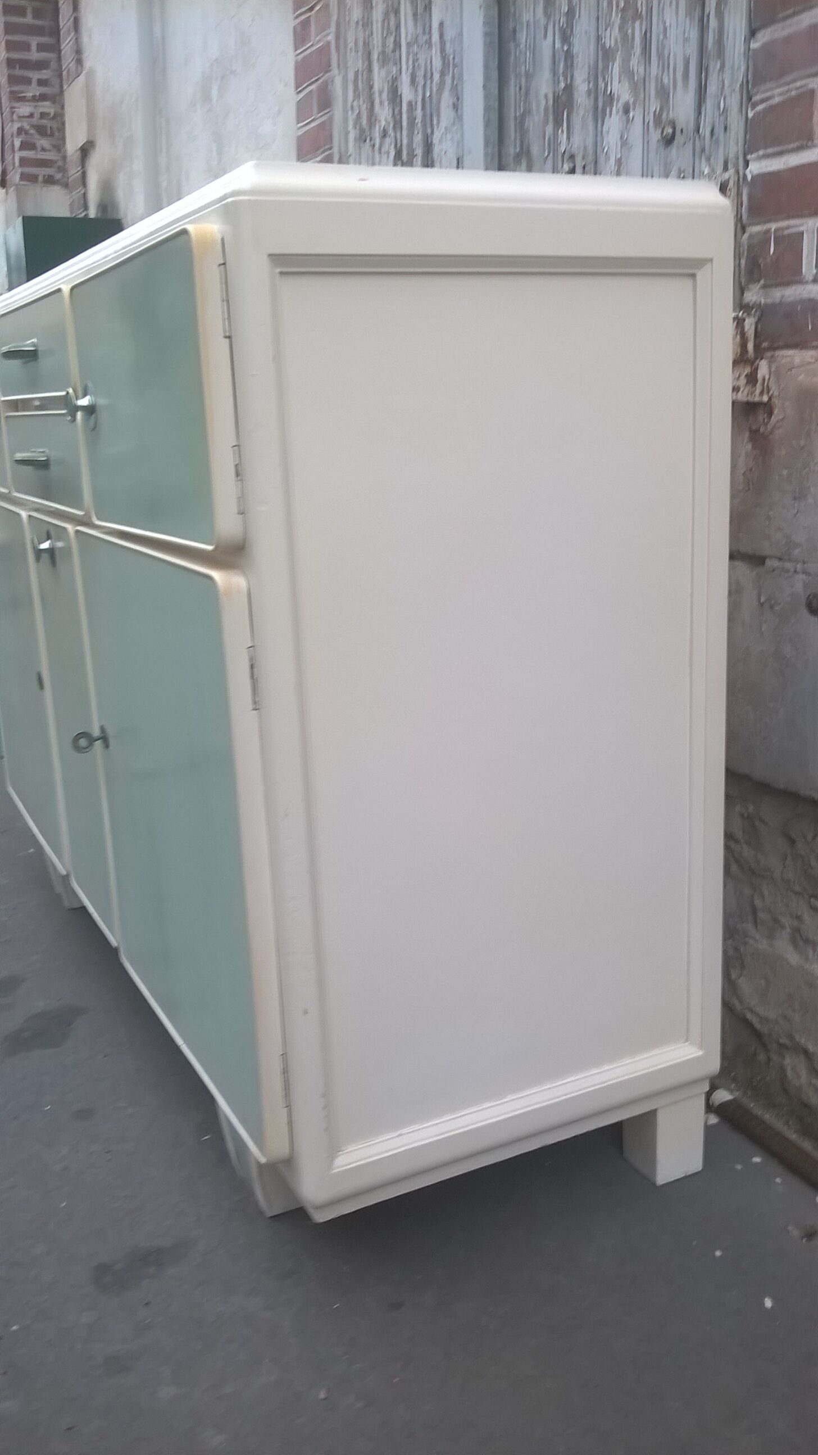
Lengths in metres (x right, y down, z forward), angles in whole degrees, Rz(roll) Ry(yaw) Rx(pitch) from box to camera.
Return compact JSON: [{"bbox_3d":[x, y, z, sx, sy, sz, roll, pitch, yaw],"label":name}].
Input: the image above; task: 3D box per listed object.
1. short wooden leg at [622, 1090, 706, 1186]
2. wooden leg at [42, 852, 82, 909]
[{"bbox_3d":[0.281,0.440,1.410,0.061,0.098,0.059,-10,16,-25],"label":"short wooden leg"},{"bbox_3d":[-0.600,0.260,2.267,0.081,0.098,0.087,-10,16,-25],"label":"wooden leg"}]

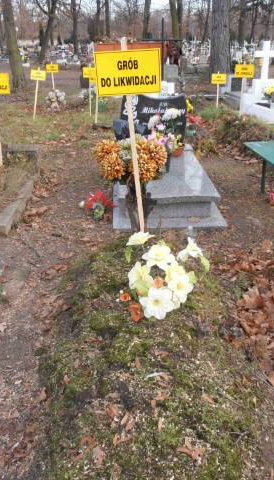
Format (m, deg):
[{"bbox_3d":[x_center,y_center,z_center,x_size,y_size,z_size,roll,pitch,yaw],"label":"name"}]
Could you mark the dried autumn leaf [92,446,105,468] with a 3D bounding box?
[{"bbox_3d":[-0.122,0.709,1.447,0.035,0.015,0.082,-8,24,-17],"label":"dried autumn leaf"}]

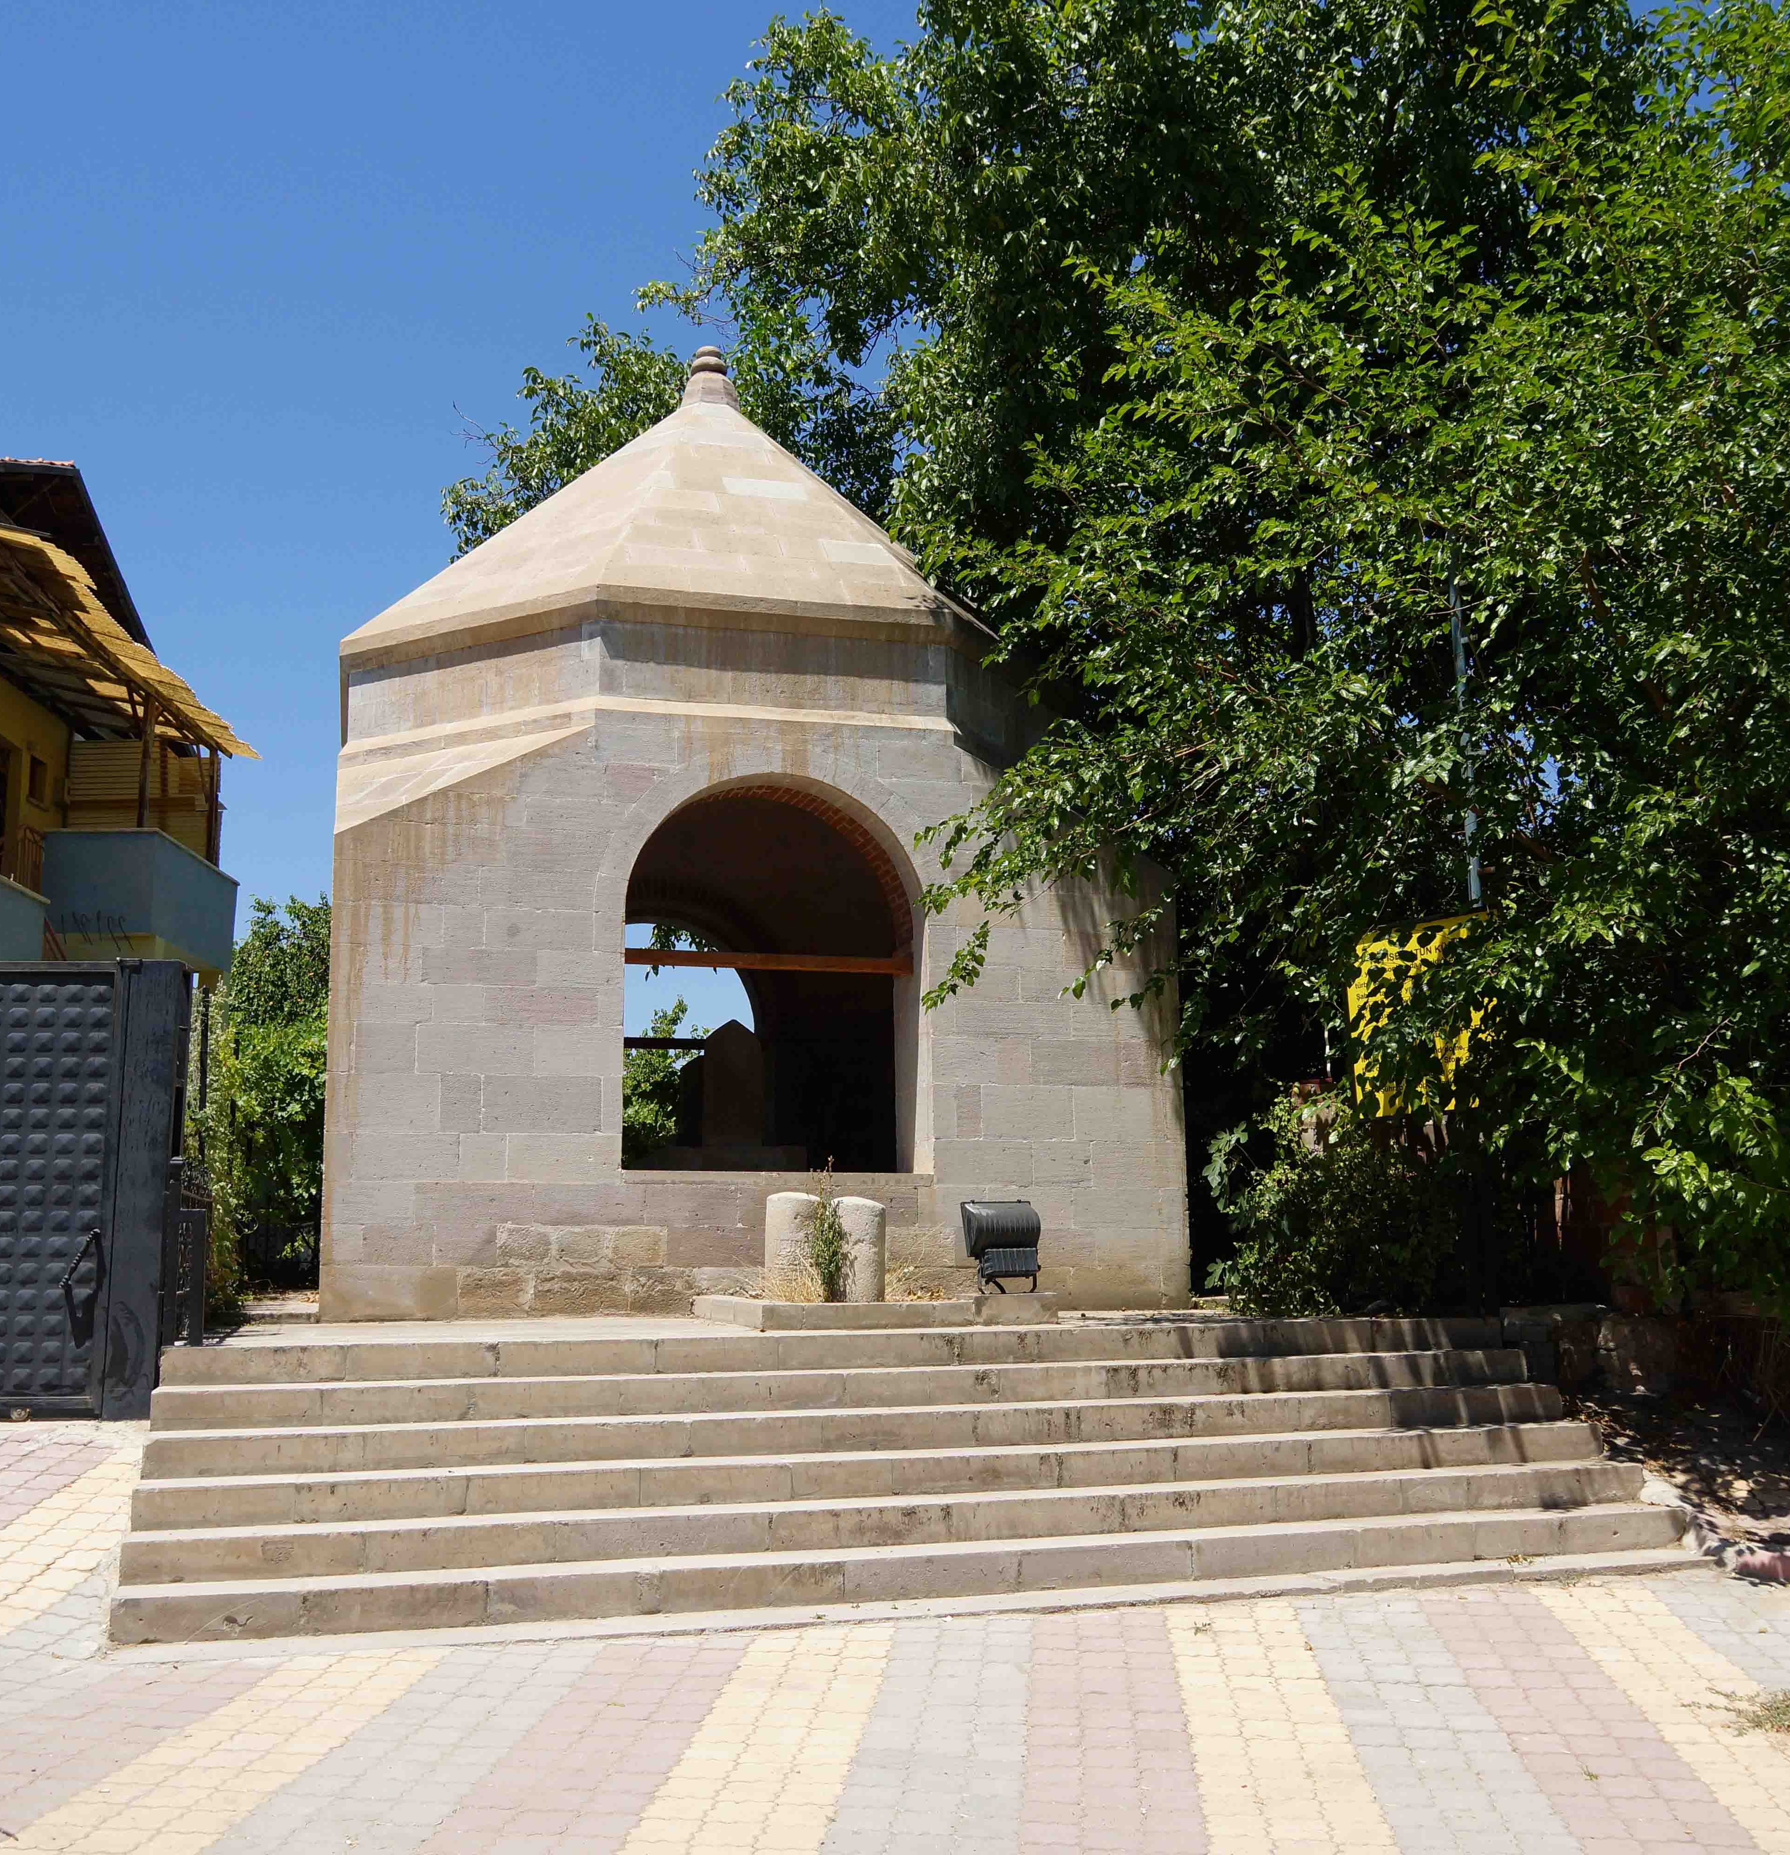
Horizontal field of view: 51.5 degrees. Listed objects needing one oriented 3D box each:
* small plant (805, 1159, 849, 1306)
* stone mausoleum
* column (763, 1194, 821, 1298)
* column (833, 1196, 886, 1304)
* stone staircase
[{"bbox_3d":[-0.338,1.581,9.652,0.213,0.739,0.202,2,-10,-15],"label":"small plant"},{"bbox_3d":[-1.451,-0.959,14.362,5.353,7.563,5.340,2,-10,-15],"label":"stone mausoleum"},{"bbox_3d":[-0.549,1.706,9.807,0.300,0.607,0.300,-1,-10,0],"label":"column"},{"bbox_3d":[-0.190,1.732,9.903,0.271,0.579,0.271,-1,-10,0],"label":"column"},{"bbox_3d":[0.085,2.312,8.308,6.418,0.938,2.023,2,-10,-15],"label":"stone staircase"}]

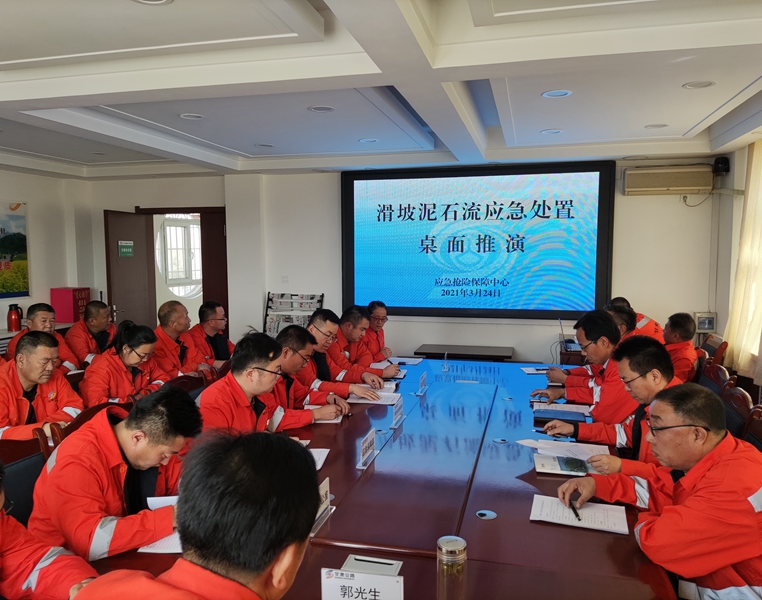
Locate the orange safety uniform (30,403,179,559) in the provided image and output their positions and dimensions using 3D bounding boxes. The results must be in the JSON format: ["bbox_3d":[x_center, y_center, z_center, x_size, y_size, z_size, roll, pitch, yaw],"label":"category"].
[{"bbox_3d":[-0.904,0.670,1.915,0.540,0.630,0.550,2,6,19],"label":"orange safety uniform"}]

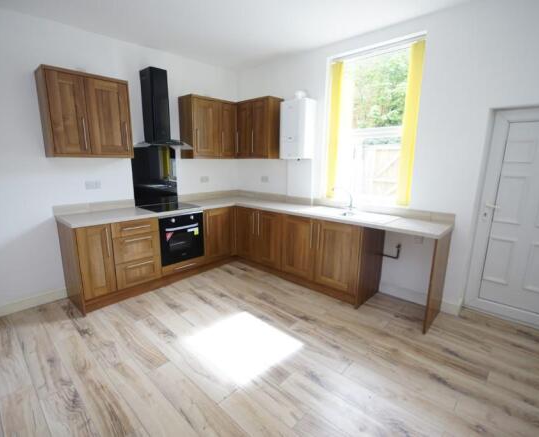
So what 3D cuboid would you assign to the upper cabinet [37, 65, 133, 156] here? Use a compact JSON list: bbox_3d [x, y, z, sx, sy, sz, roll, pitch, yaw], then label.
[{"bbox_3d":[-1.866,-1.038,2.827,0.314,0.795,0.723,11,15,41],"label":"upper cabinet"}]

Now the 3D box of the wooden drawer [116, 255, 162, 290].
[{"bbox_3d":[-1.599,0.558,3.184,0.495,0.277,0.495,11,15,41],"label":"wooden drawer"}]

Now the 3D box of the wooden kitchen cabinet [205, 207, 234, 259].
[{"bbox_3d":[-0.882,0.179,3.966,0.575,0.722,0.532,11,15,41],"label":"wooden kitchen cabinet"}]

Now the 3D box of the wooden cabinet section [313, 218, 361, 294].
[{"bbox_3d":[0.901,0.371,3.126,0.507,0.721,0.560,10,15,42],"label":"wooden cabinet section"}]

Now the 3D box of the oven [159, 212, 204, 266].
[{"bbox_3d":[-1.243,0.211,3.537,0.550,0.592,0.595,11,15,41],"label":"oven"}]

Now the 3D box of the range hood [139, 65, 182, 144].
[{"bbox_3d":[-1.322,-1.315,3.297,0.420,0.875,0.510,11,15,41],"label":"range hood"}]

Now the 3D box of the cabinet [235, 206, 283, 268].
[{"bbox_3d":[0.018,0.201,3.885,0.882,0.722,0.575,11,15,41],"label":"cabinet"}]

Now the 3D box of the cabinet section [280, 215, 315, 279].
[{"bbox_3d":[0.532,0.302,3.459,0.496,0.721,0.560,10,15,42],"label":"cabinet section"}]

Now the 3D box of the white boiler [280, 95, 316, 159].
[{"bbox_3d":[0.368,-1.133,3.538,0.365,0.715,0.250,11,15,41],"label":"white boiler"}]

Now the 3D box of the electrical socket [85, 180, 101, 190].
[{"bbox_3d":[-1.977,-0.368,3.071,0.012,0.086,0.147,11,15,41],"label":"electrical socket"}]

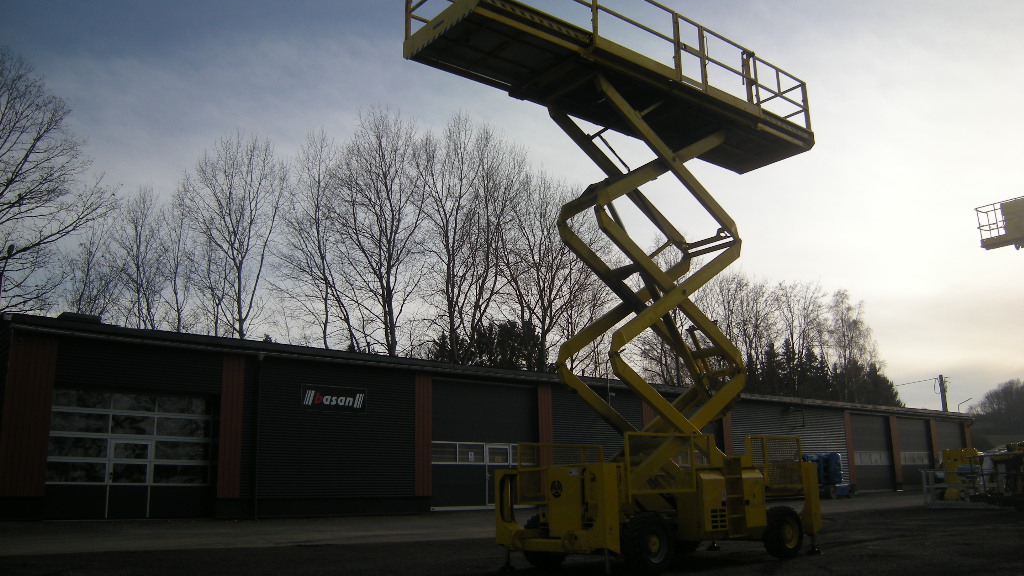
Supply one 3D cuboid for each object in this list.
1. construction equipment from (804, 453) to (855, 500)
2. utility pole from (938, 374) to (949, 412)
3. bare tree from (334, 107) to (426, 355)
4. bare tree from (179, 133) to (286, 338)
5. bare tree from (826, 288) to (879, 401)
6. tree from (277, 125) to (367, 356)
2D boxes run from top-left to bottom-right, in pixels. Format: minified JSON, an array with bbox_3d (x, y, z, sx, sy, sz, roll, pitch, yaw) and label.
[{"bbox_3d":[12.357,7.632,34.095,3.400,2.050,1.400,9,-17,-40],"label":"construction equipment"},{"bbox_3d":[29.515,9.473,56.036,0.330,7.253,0.330,-8,-14,26],"label":"utility pole"},{"bbox_3d":[-6.687,0.352,41.926,4.937,20.333,4.937,1,-13,-9],"label":"bare tree"},{"bbox_3d":[-12.843,1.111,37.550,5.339,17.257,5.339,3,-13,-19],"label":"bare tree"},{"bbox_3d":[29.546,8.029,70.987,5.076,16.189,5.076,-7,-14,22],"label":"bare tree"},{"bbox_3d":[-9.493,1.046,40.685,4.574,18.581,4.574,1,-13,-13],"label":"tree"}]

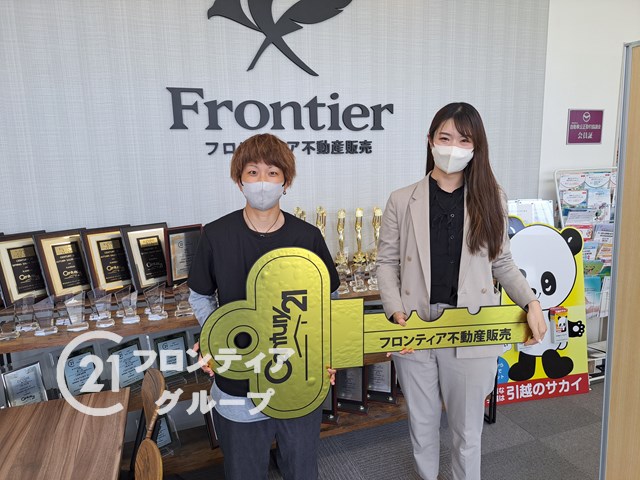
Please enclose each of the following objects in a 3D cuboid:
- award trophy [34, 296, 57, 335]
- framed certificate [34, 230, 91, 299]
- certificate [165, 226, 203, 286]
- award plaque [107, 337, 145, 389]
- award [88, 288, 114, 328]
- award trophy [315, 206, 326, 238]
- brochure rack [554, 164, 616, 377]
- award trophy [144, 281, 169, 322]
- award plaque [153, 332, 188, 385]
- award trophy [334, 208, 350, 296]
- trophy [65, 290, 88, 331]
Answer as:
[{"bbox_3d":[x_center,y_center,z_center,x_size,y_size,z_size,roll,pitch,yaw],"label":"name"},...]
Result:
[{"bbox_3d":[-1.104,0.300,1.781,0.078,0.150,0.045,-6,10,-29],"label":"award trophy"},{"bbox_3d":[-1.370,0.140,2.427,0.030,0.370,0.275,-20,-4,37],"label":"framed certificate"},{"bbox_3d":[-0.684,0.083,2.265,0.028,0.286,0.197,5,11,42],"label":"certificate"},{"bbox_3d":[-0.919,0.604,2.129,0.018,0.206,0.151,-15,-2,40],"label":"award plaque"},{"bbox_3d":[-1.040,0.331,2.144,0.080,0.155,0.065,-5,9,-22],"label":"award"},{"bbox_3d":[0.006,-0.017,2.984,0.080,0.385,0.080,-3,8,-9],"label":"award trophy"},{"bbox_3d":[2.049,0.214,3.132,0.750,1.430,0.400,-5,9,-21],"label":"brochure rack"},{"bbox_3d":[-0.819,0.314,2.221,0.087,0.152,0.065,-5,9,-22],"label":"award trophy"},{"bbox_3d":[-0.727,0.580,2.196,0.158,0.213,0.018,-8,-3,-35],"label":"award plaque"},{"bbox_3d":[0.143,0.059,2.754,0.090,0.490,0.085,-4,8,-11],"label":"award trophy"},{"bbox_3d":[-1.152,0.333,2.104,0.088,0.170,0.065,-5,9,-22],"label":"trophy"}]

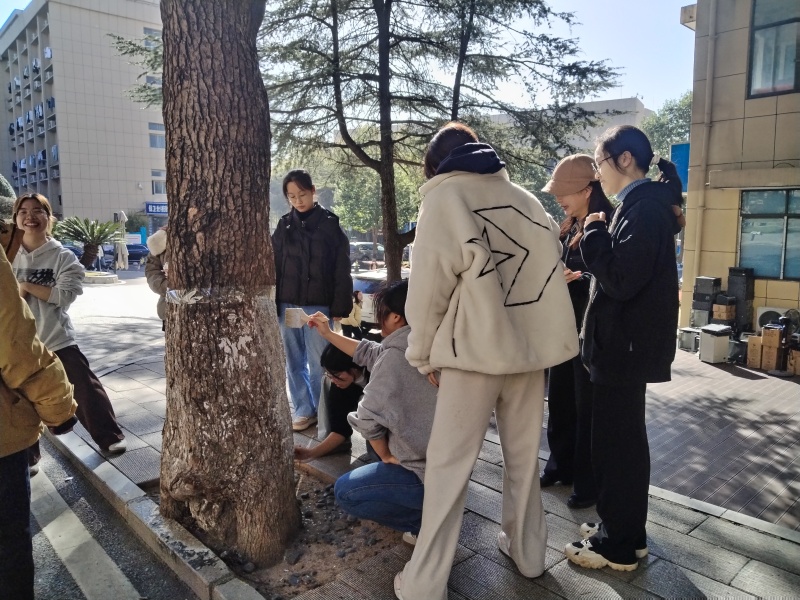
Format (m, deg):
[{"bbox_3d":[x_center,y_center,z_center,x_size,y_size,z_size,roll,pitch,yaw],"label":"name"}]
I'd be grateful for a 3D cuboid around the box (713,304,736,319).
[{"bbox_3d":[4.968,0.176,9.200,0.300,0.215,0.240,-5,8,-34],"label":"box"}]

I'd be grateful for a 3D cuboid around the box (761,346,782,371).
[{"bbox_3d":[5.014,0.795,8.100,0.240,0.320,0.270,5,8,37],"label":"box"}]

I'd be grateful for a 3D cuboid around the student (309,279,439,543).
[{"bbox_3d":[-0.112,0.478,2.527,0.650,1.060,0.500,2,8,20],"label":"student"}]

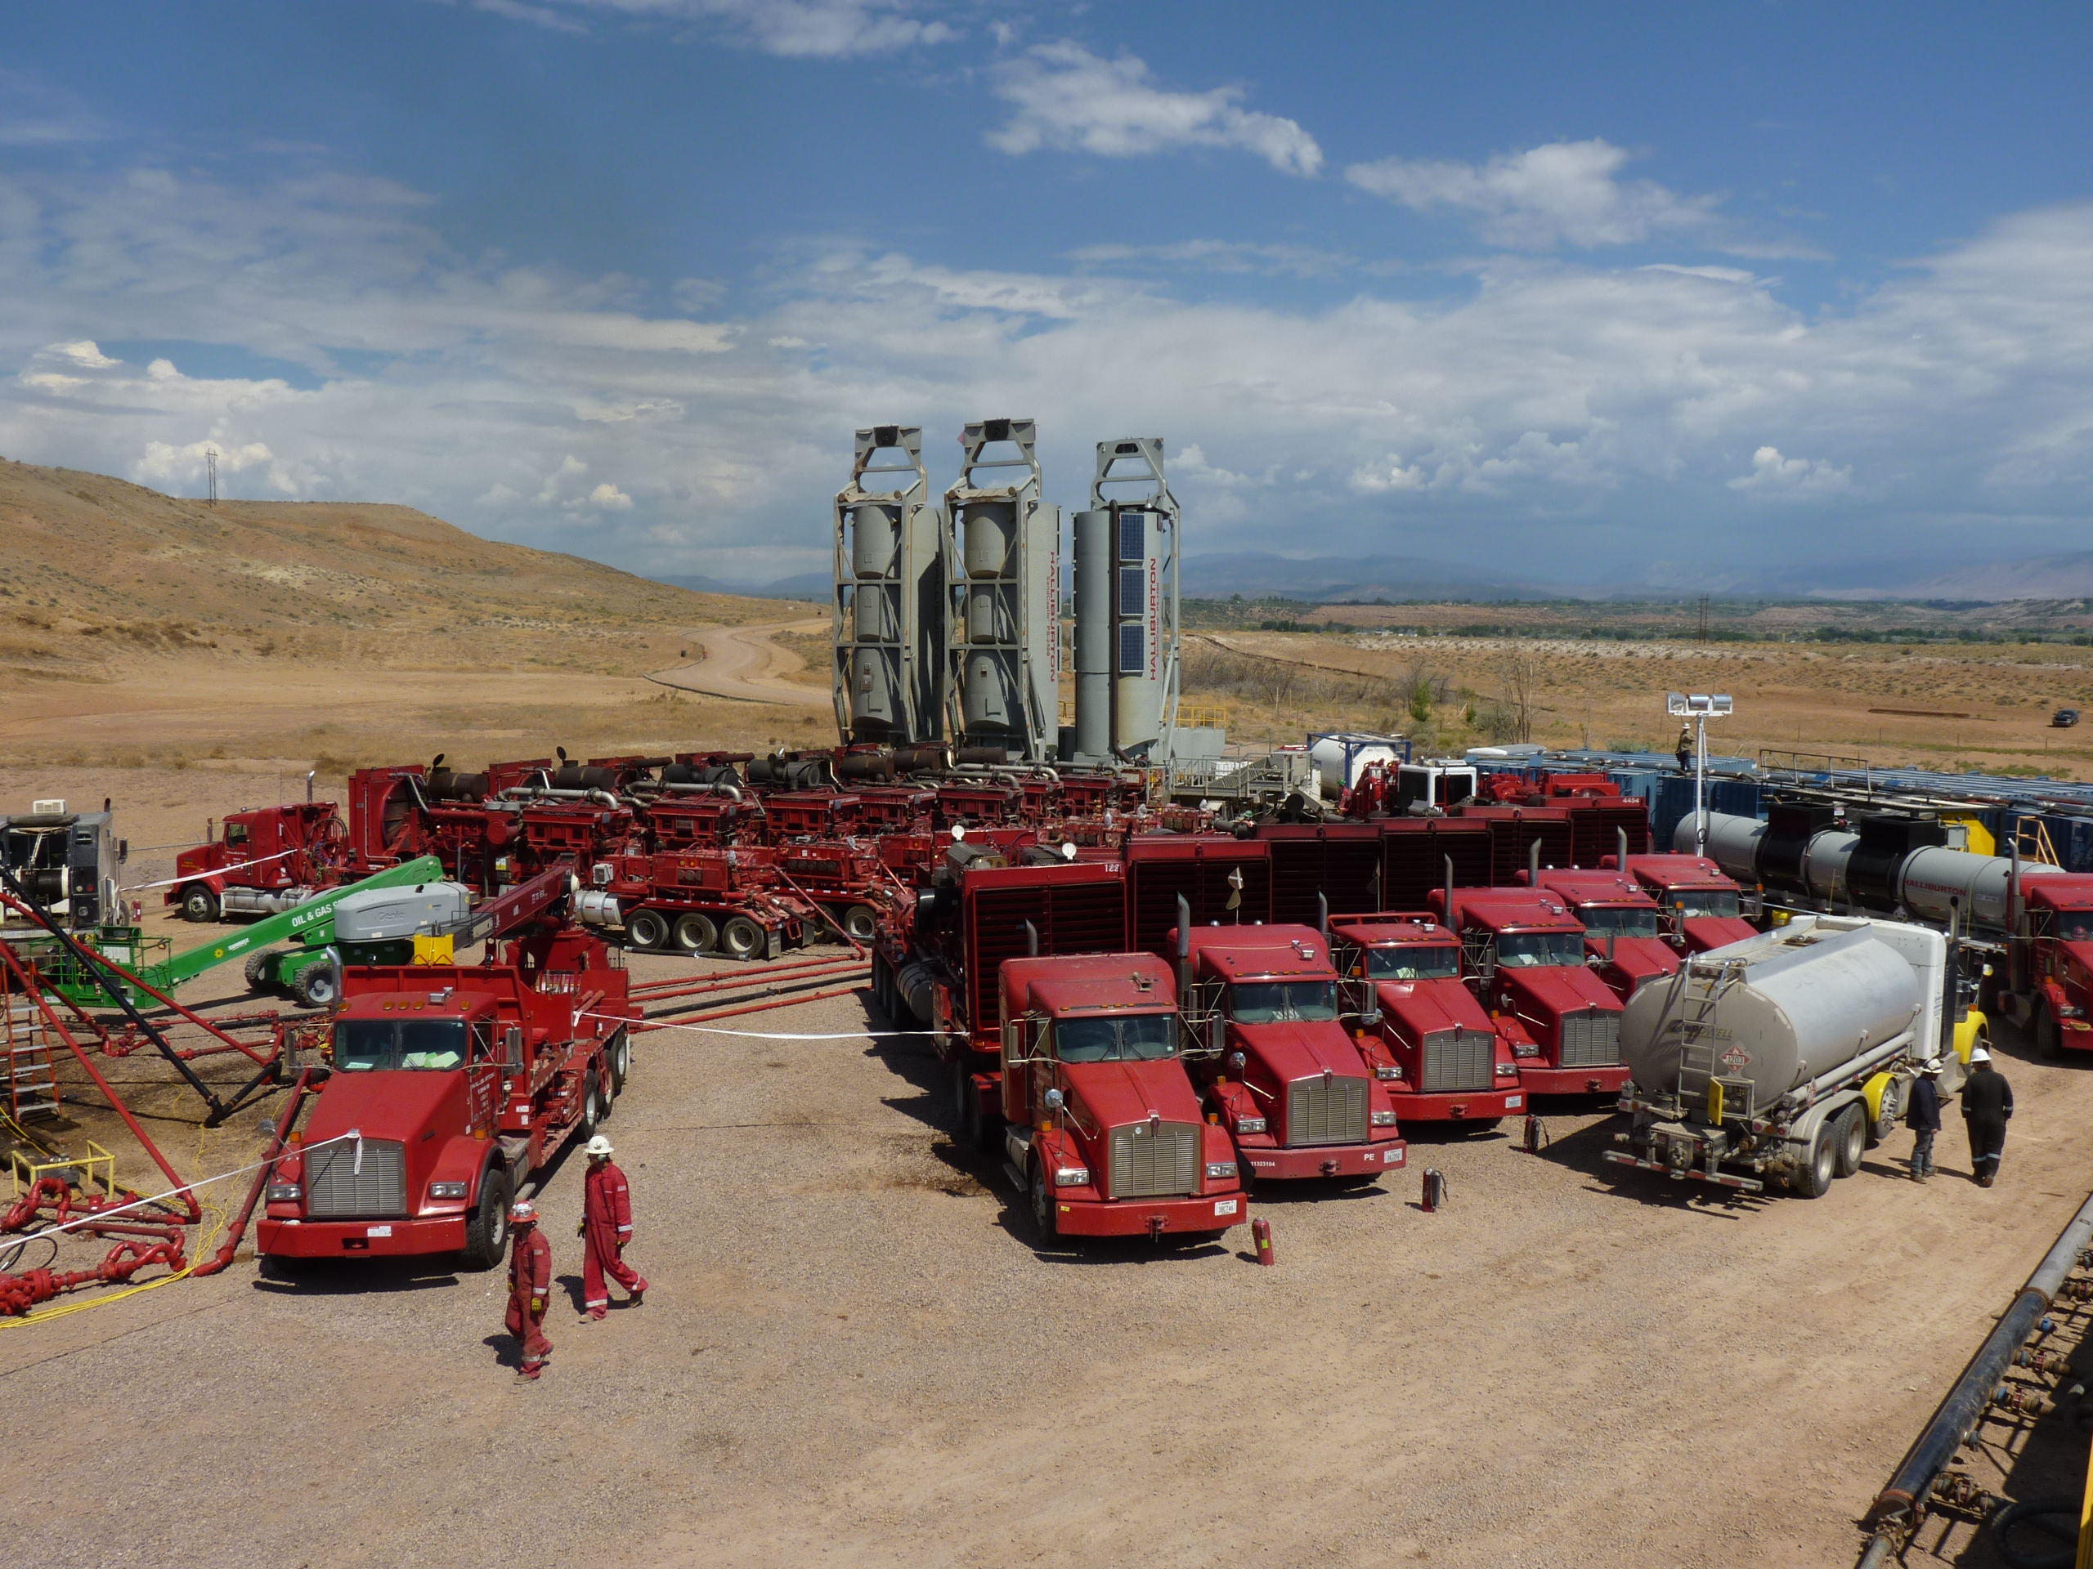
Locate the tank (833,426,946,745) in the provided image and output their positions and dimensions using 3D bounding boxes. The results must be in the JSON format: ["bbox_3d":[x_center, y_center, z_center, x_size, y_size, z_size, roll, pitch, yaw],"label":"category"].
[{"bbox_3d":[-5.801,-5.571,72.289,3.100,15.000,3.600,2,5,27],"label":"tank"}]

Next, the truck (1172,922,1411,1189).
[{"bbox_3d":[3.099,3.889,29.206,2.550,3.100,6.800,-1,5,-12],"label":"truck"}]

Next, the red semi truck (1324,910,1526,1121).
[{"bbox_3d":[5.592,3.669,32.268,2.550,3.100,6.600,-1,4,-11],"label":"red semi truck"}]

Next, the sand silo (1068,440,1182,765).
[{"bbox_3d":[3.017,-5.867,73.766,3.500,14.710,4.000,1,5,14],"label":"sand silo"}]

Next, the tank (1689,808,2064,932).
[{"bbox_3d":[18.751,1.933,45.184,1.650,1.700,11.400,-1,5,-18],"label":"tank"}]

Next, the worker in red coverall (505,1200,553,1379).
[{"bbox_3d":[-5.248,5.096,19.548,0.550,1.770,0.520,-4,6,-42],"label":"worker in red coverall"}]

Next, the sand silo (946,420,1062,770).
[{"bbox_3d":[-1.608,-5.384,69.795,3.100,15.000,3.600,2,5,27],"label":"sand silo"}]

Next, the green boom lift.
[{"bbox_3d":[-16.411,3.128,40.414,8.200,2.750,2.500,-4,6,-41],"label":"green boom lift"}]

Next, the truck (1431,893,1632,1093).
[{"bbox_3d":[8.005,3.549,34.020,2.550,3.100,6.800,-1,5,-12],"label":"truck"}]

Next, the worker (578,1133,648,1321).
[{"bbox_3d":[-4.817,4.919,21.189,0.750,1.900,0.580,-3,6,-37],"label":"worker"}]

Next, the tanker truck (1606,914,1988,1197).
[{"bbox_3d":[11.354,3.753,28.745,2.450,3.300,8.700,4,6,44],"label":"tanker truck"}]

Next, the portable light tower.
[{"bbox_3d":[15.255,1.062,45.208,1.700,6.430,1.900,0,4,0],"label":"portable light tower"}]

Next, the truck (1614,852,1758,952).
[{"bbox_3d":[12.875,3.009,40.723,2.500,3.150,7.200,-1,5,-11],"label":"truck"}]

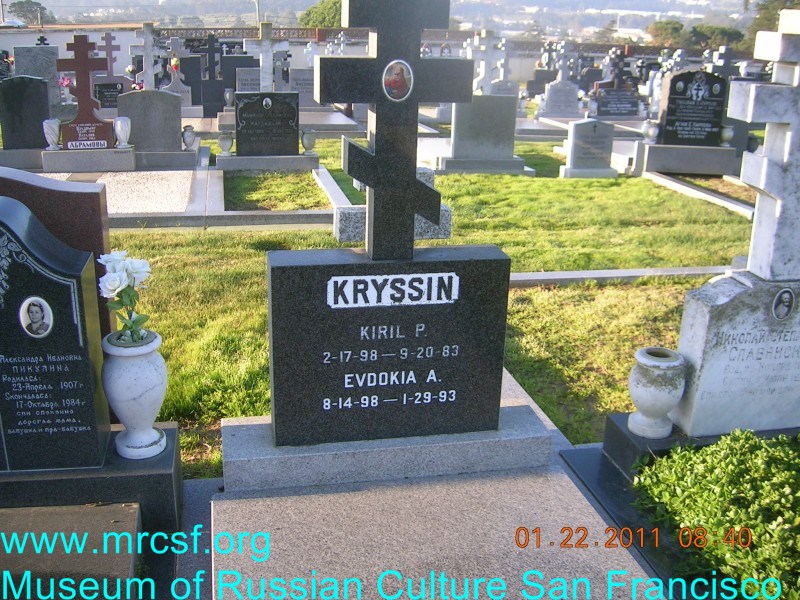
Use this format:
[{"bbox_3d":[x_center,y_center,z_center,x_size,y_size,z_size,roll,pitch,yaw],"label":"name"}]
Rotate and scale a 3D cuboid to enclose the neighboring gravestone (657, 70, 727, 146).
[{"bbox_3d":[3.435,-2.249,9.500,0.720,0.870,0.190,-2,19,-11],"label":"neighboring gravestone"}]

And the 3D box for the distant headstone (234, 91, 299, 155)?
[{"bbox_3d":[-1.492,-1.979,9.121,0.692,0.681,0.180,-2,18,-12],"label":"distant headstone"}]

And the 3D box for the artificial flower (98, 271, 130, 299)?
[{"bbox_3d":[-0.840,-0.046,2.380,0.095,0.085,0.075,-4,19,-16],"label":"artificial flower"}]

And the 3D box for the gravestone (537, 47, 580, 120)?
[{"bbox_3d":[2.857,-3.872,14.400,0.780,1.300,0.330,-2,19,-11],"label":"gravestone"}]

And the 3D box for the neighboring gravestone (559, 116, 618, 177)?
[{"bbox_3d":[2.282,-1.823,9.765,0.598,0.662,0.273,-2,18,-12],"label":"neighboring gravestone"}]

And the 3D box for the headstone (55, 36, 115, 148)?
[{"bbox_3d":[-3.316,-2.188,8.528,0.510,1.154,0.180,-2,18,-12],"label":"headstone"}]

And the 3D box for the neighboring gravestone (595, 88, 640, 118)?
[{"bbox_3d":[3.608,-3.247,13.400,0.720,0.480,0.220,-2,19,-12],"label":"neighboring gravestone"}]

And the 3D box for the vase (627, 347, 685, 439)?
[{"bbox_3d":[0.875,0.319,2.770,0.195,0.275,0.195,-2,19,-12],"label":"vase"}]

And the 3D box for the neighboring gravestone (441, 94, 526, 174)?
[{"bbox_3d":[0.914,-1.790,8.749,0.920,0.830,0.320,-2,19,-10],"label":"neighboring gravestone"}]

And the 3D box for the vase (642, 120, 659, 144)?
[{"bbox_3d":[2.824,-1.889,9.120,0.175,0.260,0.175,-2,19,-12],"label":"vase"}]

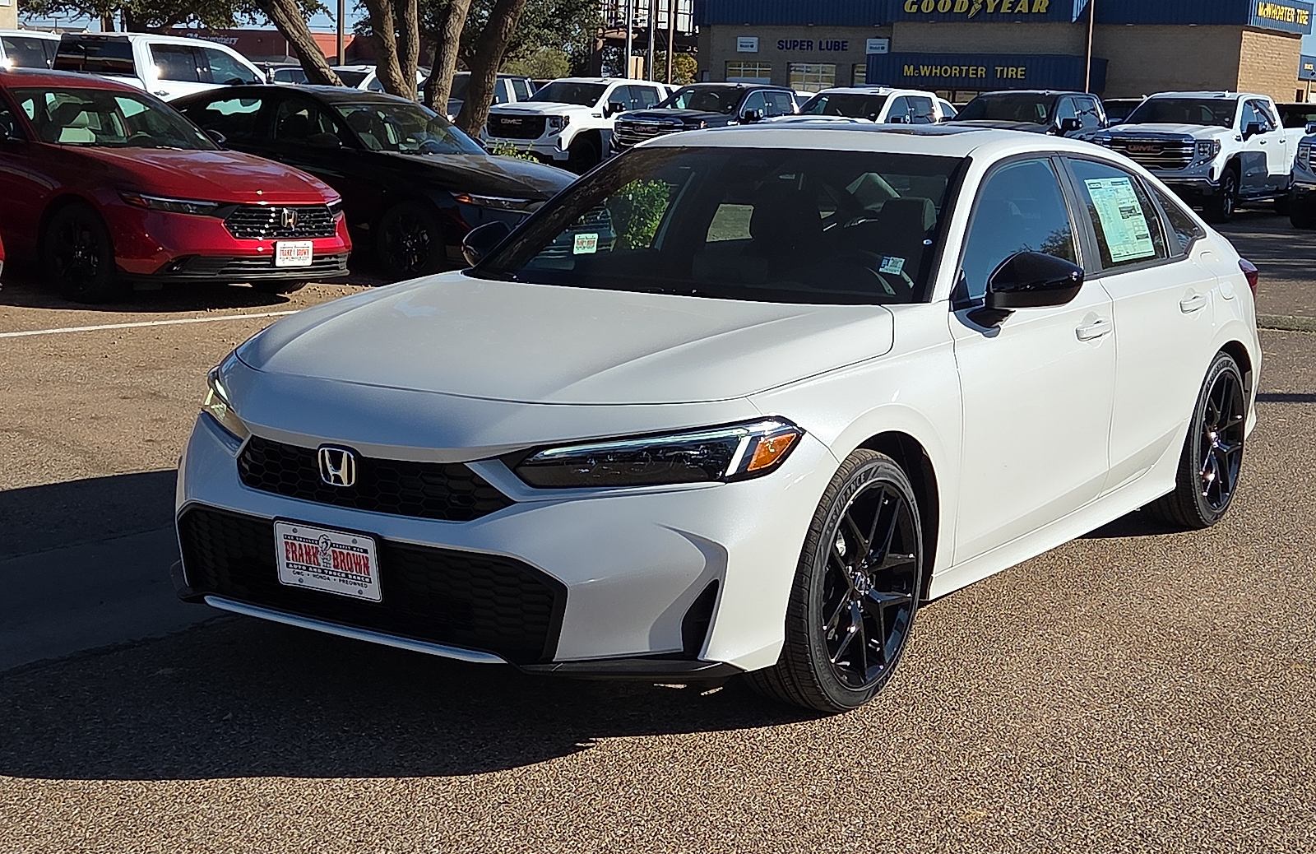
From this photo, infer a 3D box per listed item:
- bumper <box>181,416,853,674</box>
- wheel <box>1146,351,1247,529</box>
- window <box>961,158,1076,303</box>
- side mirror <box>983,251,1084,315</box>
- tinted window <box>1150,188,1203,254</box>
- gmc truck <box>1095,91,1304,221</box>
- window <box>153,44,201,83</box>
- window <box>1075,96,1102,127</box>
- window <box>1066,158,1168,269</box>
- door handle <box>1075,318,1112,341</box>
[{"bbox_3d":[-0.529,0.240,4.586,1.790,0.580,0.700,7,11,33],"label":"bumper"},{"bbox_3d":[1.906,0.033,6.835,0.235,0.645,0.645,7,11,33],"label":"wheel"},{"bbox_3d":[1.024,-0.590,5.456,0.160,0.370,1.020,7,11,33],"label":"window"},{"bbox_3d":[1.022,-0.390,5.099,0.245,0.165,0.160,7,11,33],"label":"side mirror"},{"bbox_3d":[1.829,-0.743,6.682,0.090,0.290,0.420,-9,2,35],"label":"tinted window"},{"bbox_3d":[8.573,-4.309,29.863,2.060,1.920,5.890,7,11,31],"label":"gmc truck"},{"bbox_3d":[-5.822,-4.391,23.000,0.130,0.460,0.820,6,10,30],"label":"window"},{"bbox_3d":[7.340,-5.338,32.336,0.120,0.470,0.900,-5,5,33],"label":"window"},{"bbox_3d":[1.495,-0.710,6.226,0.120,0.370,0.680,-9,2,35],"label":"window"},{"bbox_3d":[1.293,-0.288,5.641,0.055,0.060,0.260,7,11,33],"label":"door handle"}]

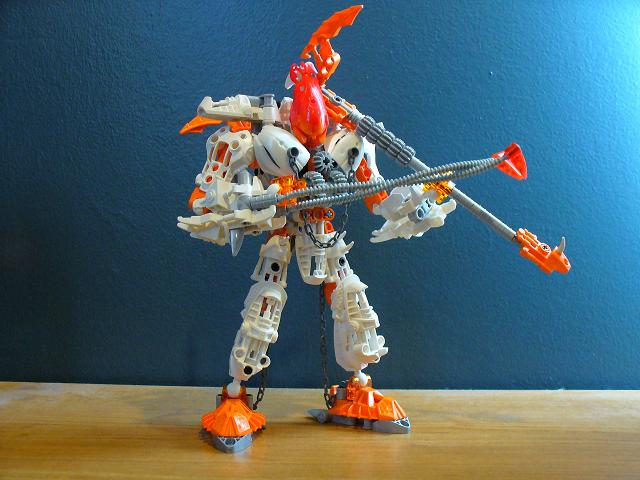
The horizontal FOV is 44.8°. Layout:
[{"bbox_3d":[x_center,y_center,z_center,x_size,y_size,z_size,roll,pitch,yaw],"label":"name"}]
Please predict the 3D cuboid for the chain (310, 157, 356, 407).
[{"bbox_3d":[0.009,0.027,0.512,0.028,0.166,0.032,0,2,-11],"label":"chain"}]

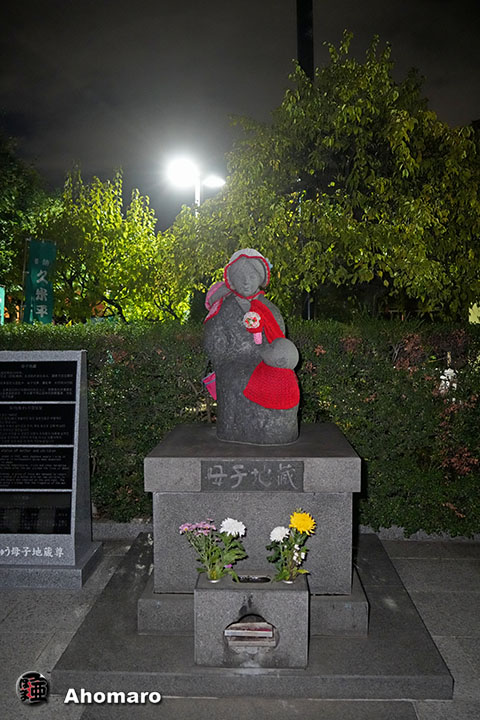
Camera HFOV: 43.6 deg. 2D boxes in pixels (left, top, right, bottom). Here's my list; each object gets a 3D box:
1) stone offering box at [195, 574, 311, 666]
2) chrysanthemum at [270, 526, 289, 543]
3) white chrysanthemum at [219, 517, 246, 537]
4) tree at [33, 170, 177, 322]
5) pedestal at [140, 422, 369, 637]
[{"bbox_3d":[0.050,1.041,2.429,0.440,0.307,0.199,0,3,3],"label":"stone offering box"},{"bbox_3d":[0.163,0.701,2.412,0.080,0.058,0.075,0,3,3],"label":"chrysanthemum"},{"bbox_3d":[-0.030,0.672,2.420,0.105,0.071,0.100,0,3,3],"label":"white chrysanthemum"},{"bbox_3d":[-2.014,-0.916,9.083,2.100,3.826,2.100,0,3,3],"label":"tree"},{"bbox_3d":[0.075,0.784,3.090,0.982,0.763,1.059,0,3,3],"label":"pedestal"}]

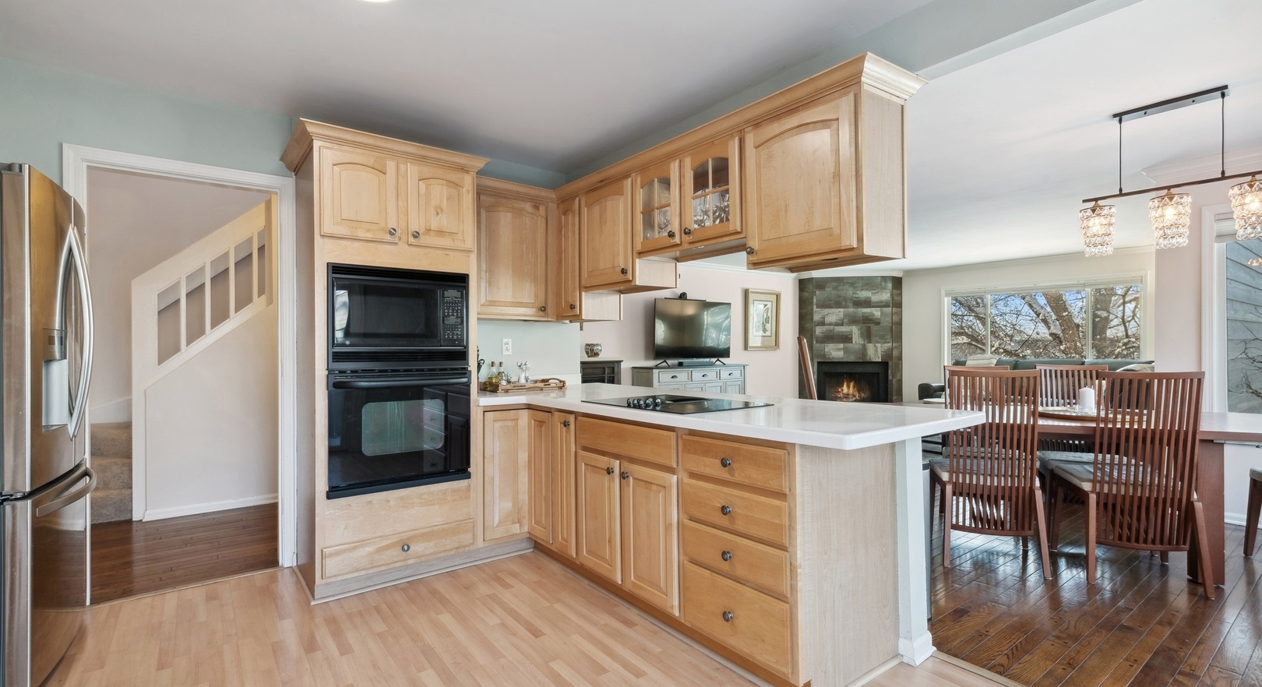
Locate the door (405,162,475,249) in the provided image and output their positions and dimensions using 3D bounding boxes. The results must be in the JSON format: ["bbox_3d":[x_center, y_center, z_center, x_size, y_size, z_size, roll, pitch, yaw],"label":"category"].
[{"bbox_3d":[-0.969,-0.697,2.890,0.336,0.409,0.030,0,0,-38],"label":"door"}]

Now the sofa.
[{"bbox_3d":[5.328,0.733,7.407,0.950,0.980,2.500,0,-1,-38],"label":"sofa"}]

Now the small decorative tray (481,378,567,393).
[{"bbox_3d":[-0.718,0.271,3.701,0.480,0.070,0.300,0,-1,-38],"label":"small decorative tray"}]

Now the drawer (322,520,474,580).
[{"bbox_3d":[-1.256,1.019,2.957,0.718,0.146,0.450,0,-1,-38],"label":"drawer"}]

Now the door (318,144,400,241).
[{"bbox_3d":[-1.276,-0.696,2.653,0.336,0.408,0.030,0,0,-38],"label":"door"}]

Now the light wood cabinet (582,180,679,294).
[{"bbox_3d":[-0.029,-0.620,3.414,0.327,0.613,0.545,0,-1,-38],"label":"light wood cabinet"}]

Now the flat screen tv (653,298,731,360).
[{"bbox_3d":[0.872,-0.177,7.663,1.440,0.820,0.080,0,-1,-38],"label":"flat screen tv"}]

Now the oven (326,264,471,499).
[{"bbox_3d":[-1.285,0.177,2.987,0.676,1.084,0.580,0,-1,-38],"label":"oven"}]

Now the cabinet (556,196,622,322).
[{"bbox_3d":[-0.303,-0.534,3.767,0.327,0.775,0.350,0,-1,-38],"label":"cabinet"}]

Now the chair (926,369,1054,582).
[{"bbox_3d":[1.981,0.671,3.132,0.510,1.050,0.600,-1,-1,22],"label":"chair"}]

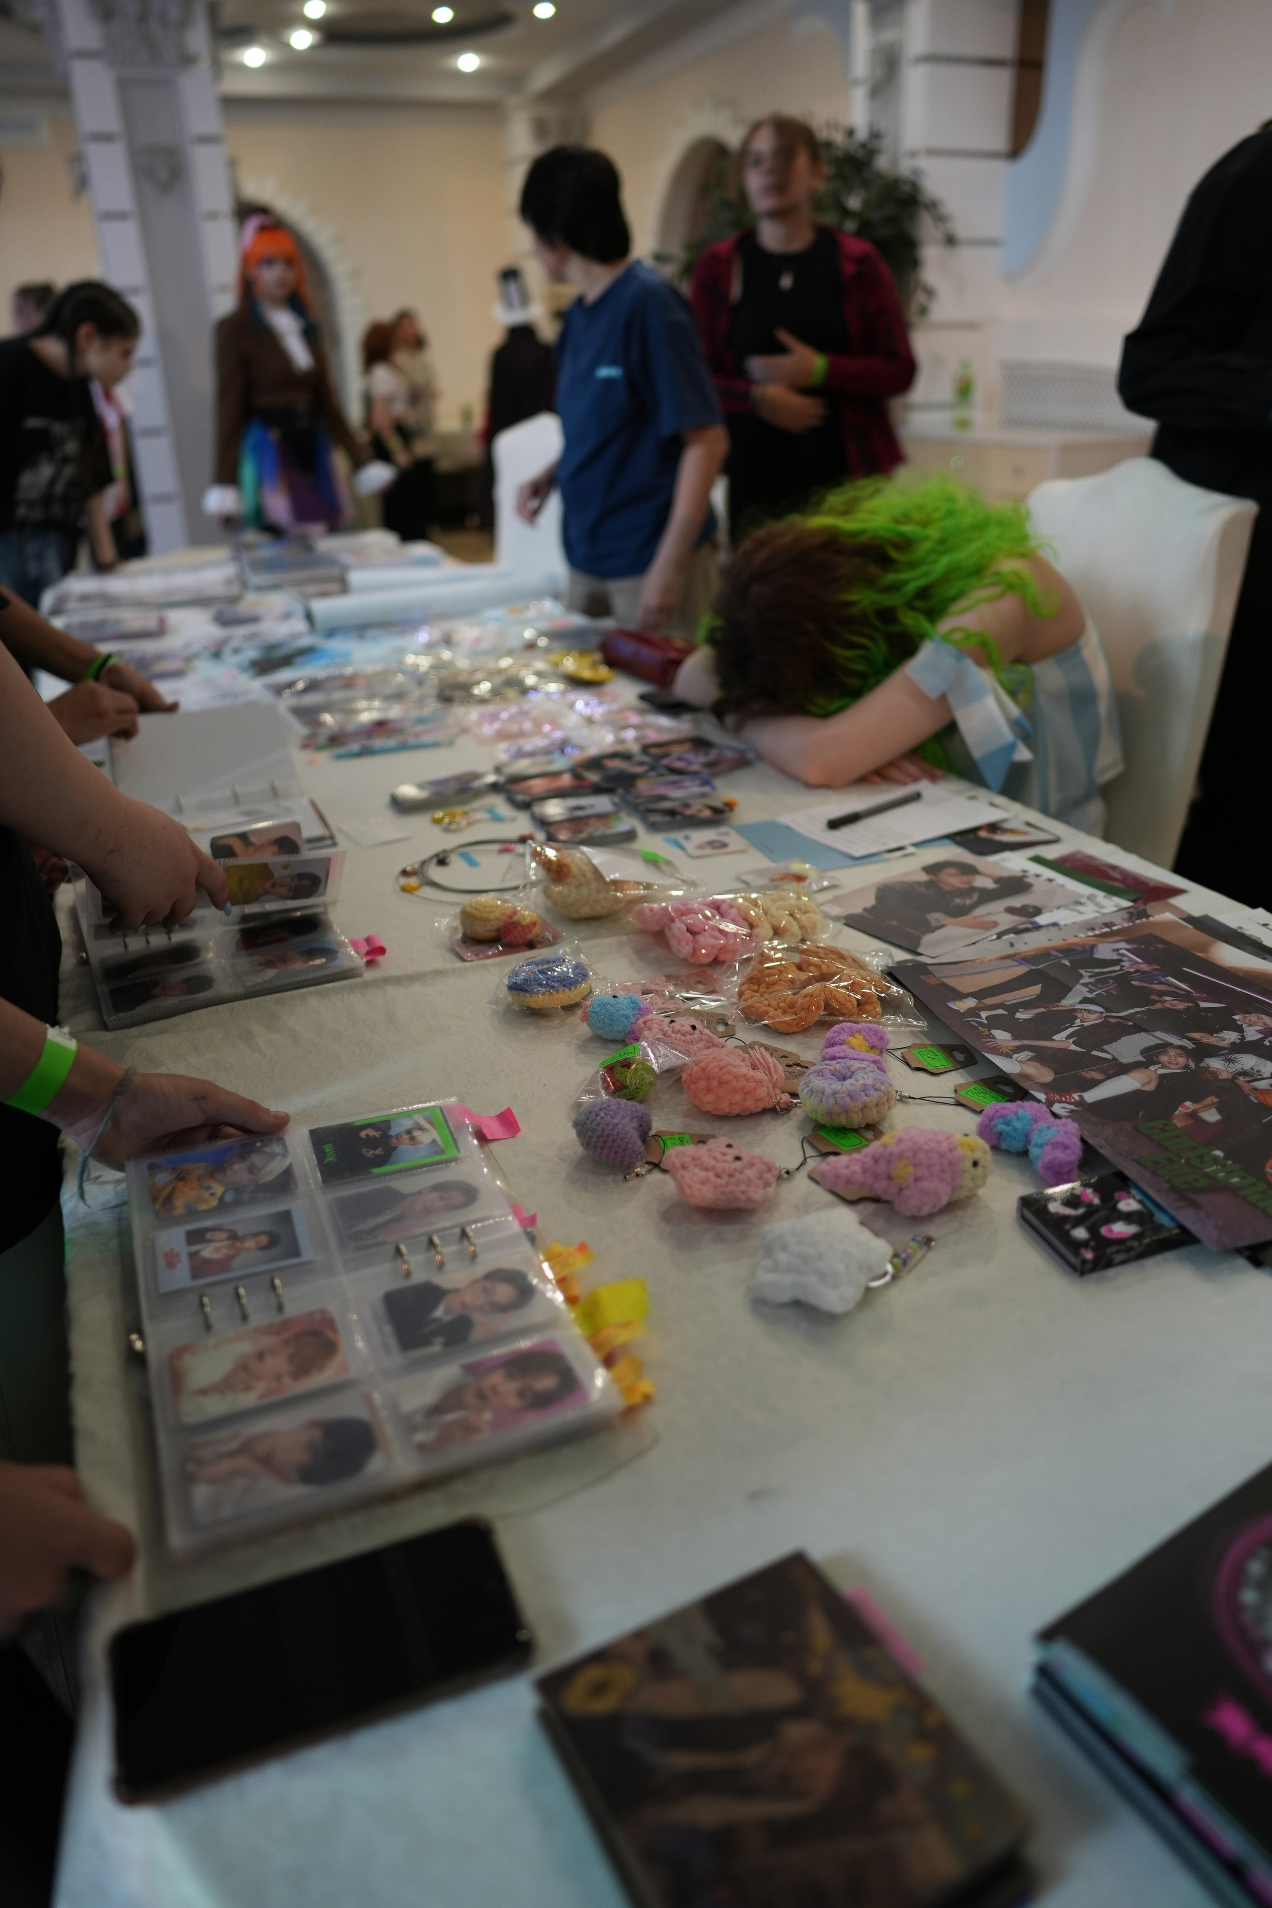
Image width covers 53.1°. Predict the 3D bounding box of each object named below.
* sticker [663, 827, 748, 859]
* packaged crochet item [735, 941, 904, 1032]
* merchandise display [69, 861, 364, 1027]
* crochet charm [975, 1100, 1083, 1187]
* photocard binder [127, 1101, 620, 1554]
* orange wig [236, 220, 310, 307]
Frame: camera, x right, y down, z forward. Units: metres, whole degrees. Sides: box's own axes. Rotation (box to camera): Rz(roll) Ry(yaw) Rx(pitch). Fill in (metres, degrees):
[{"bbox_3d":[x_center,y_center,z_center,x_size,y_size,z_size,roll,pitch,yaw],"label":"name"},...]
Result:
[{"bbox_3d":[0.080,-0.122,1.398,0.072,0.002,0.066,-9,28,-19],"label":"sticker"},{"bbox_3d":[0.150,0.028,1.050,0.137,0.042,0.118,1,26,0],"label":"packaged crochet item"},{"bbox_3d":[-0.397,-0.029,1.189,0.210,0.040,0.315,-12,26,-22],"label":"merchandise display"},{"bbox_3d":[0.264,0.128,0.852,0.074,0.036,0.047,24,34,39],"label":"crochet charm"},{"bbox_3d":[-0.170,0.183,0.737,0.215,0.026,0.322,-10,26,-19],"label":"photocard binder"},{"bbox_3d":[-1.170,-2.221,4.106,0.230,0.255,0.250,-7,25,-13],"label":"orange wig"}]

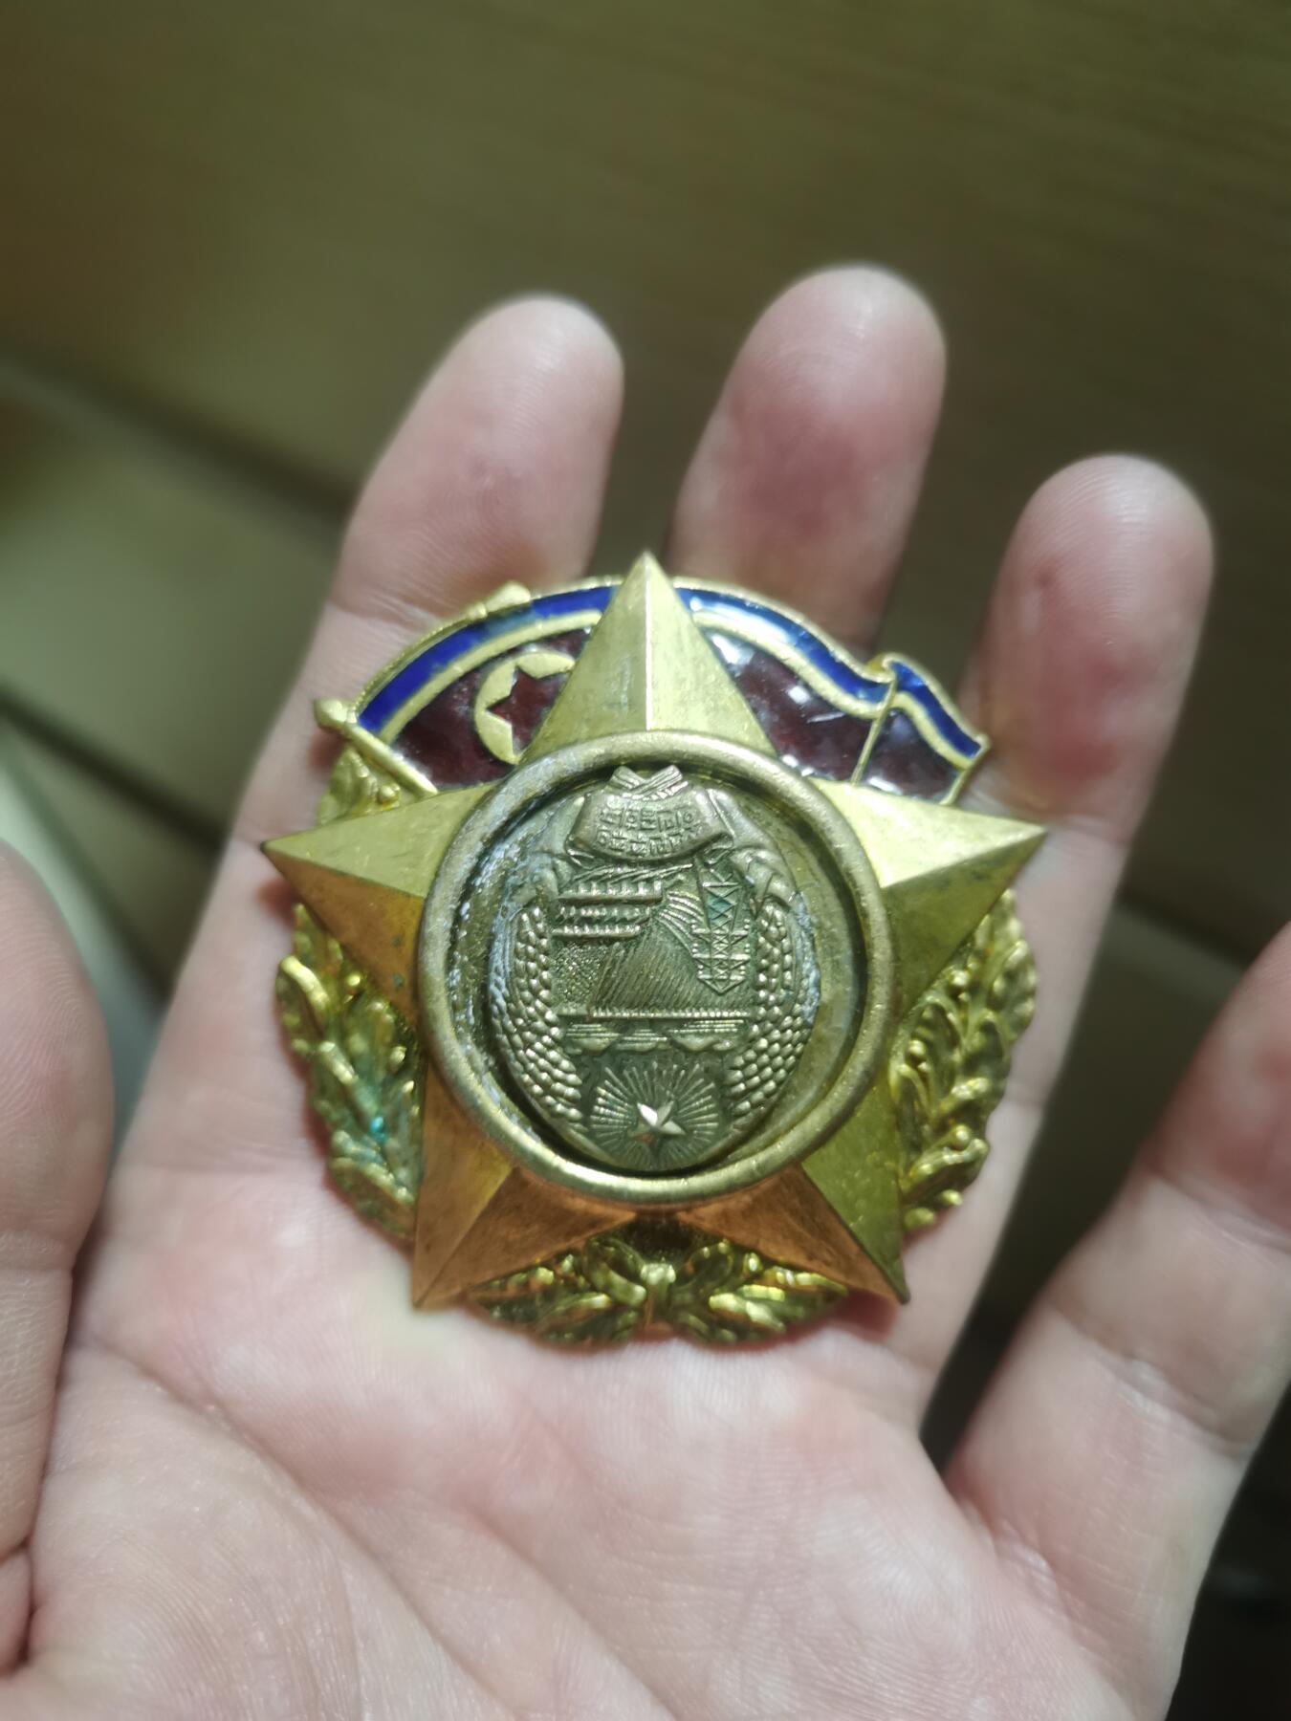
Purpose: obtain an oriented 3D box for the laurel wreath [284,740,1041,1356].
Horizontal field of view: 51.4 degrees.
[{"bbox_3d":[0.001,0.013,0.099,0.056,0.005,0.044,-1,88,1],"label":"laurel wreath"}]

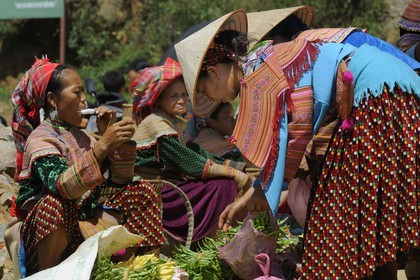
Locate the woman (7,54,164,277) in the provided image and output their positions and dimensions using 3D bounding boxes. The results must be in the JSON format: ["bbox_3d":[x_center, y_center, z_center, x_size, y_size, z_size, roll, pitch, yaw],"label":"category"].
[{"bbox_3d":[-0.439,0.100,7.100,0.540,0.800,0.480,2,4,25],"label":"woman"}]

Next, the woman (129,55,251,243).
[{"bbox_3d":[-0.080,0.047,8.150,0.570,0.770,0.460,2,4,25],"label":"woman"}]

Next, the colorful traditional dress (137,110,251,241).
[{"bbox_3d":[-0.076,0.162,8.150,0.540,0.550,0.450,2,4,25],"label":"colorful traditional dress"}]

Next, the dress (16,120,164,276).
[{"bbox_3d":[-0.428,0.217,7.100,0.500,0.560,0.470,2,4,27],"label":"dress"}]

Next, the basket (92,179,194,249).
[{"bbox_3d":[-0.253,0.284,7.550,0.380,0.290,0.300,0,4,0],"label":"basket"}]

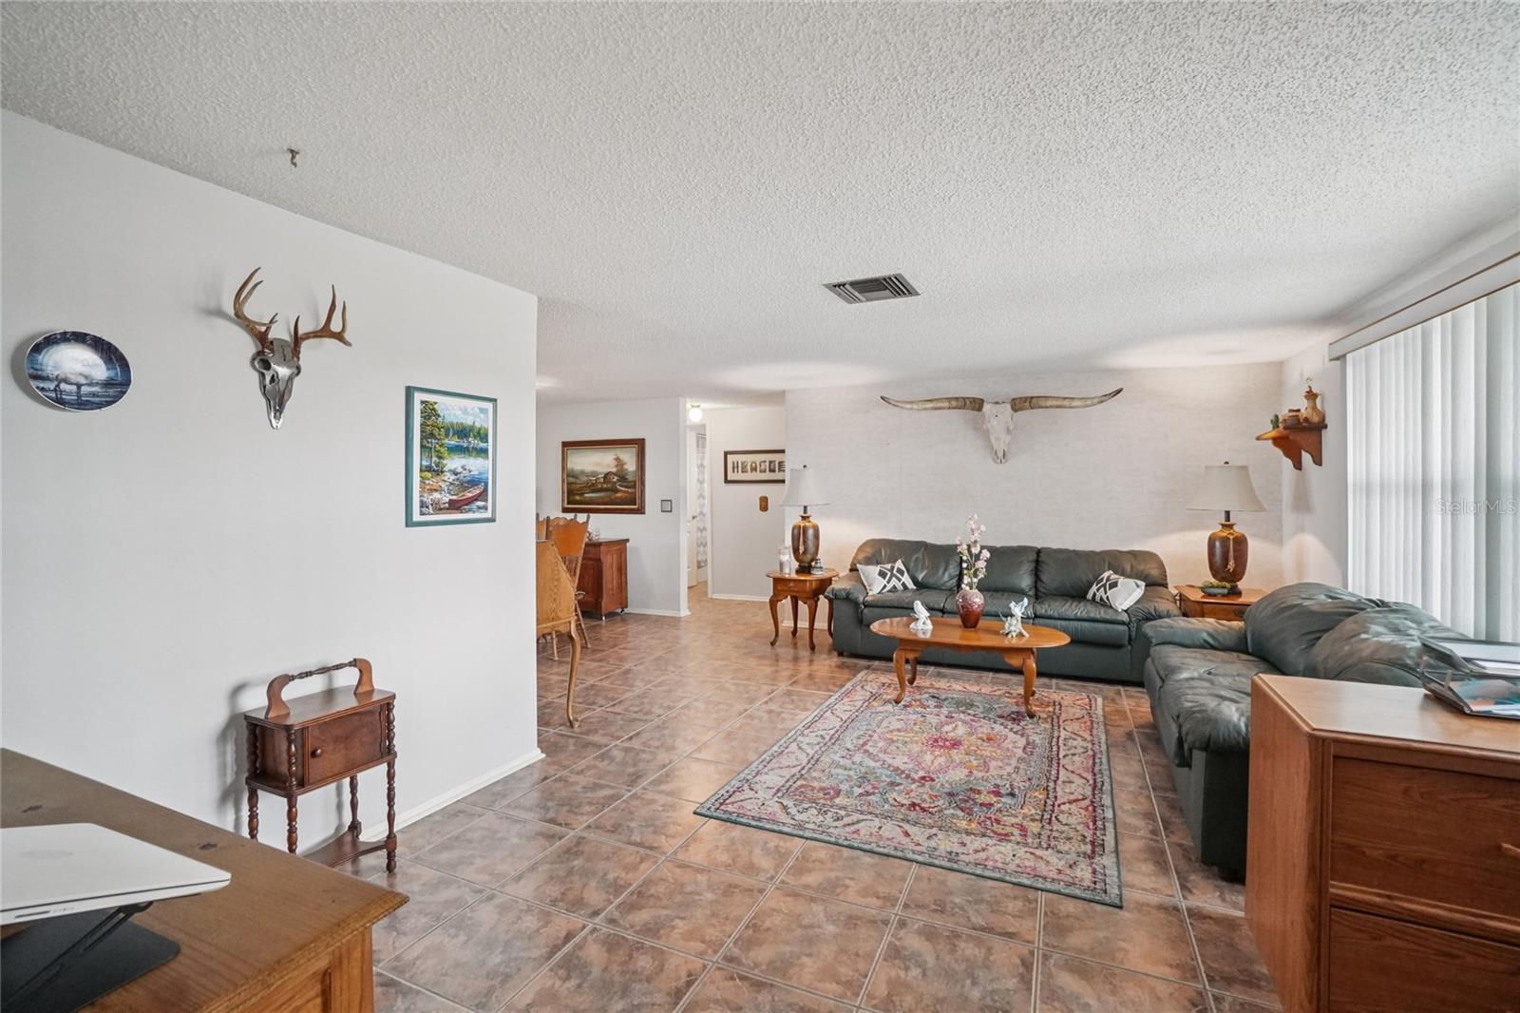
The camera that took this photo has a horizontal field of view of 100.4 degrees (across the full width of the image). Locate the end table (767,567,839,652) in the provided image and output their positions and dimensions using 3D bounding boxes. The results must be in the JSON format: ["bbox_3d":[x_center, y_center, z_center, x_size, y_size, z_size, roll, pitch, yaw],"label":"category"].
[{"bbox_3d":[0.409,0.931,5.819,0.559,0.598,0.647,0,1,24],"label":"end table"}]

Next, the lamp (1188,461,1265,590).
[{"bbox_3d":[3.383,0.145,4.593,0.431,0.951,0.431,1,2,26],"label":"lamp"}]

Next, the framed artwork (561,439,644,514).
[{"bbox_3d":[-1.794,-0.334,7.223,1.127,0.823,0.049,1,2,24],"label":"framed artwork"}]

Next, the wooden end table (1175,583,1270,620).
[{"bbox_3d":[3.413,0.952,4.595,0.588,0.588,0.676,0,1,24],"label":"wooden end table"}]

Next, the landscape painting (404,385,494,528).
[{"bbox_3d":[-1.345,-0.212,2.809,0.029,0.588,0.480,0,1,24],"label":"landscape painting"}]

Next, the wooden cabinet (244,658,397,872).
[{"bbox_3d":[-1.495,0.942,2.193,0.245,0.774,0.392,1,2,26],"label":"wooden cabinet"}]

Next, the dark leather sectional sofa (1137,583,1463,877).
[{"bbox_3d":[2.453,0.864,3.060,0.951,0.862,2.205,1,2,26],"label":"dark leather sectional sofa"}]

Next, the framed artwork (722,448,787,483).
[{"bbox_3d":[-0.022,-0.487,7.853,0.960,0.421,0.029,0,1,24],"label":"framed artwork"}]

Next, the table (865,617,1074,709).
[{"bbox_3d":[1.372,1.049,4.162,1.225,0.461,0.686,0,1,24],"label":"table"}]

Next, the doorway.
[{"bbox_3d":[-0.942,0.072,8.252,0.706,2.136,0.118,0,1,24],"label":"doorway"}]

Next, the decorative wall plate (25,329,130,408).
[{"bbox_3d":[-1.827,-0.363,1.704,0.029,0.210,0.208,1,2,26],"label":"decorative wall plate"}]

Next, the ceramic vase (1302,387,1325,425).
[{"bbox_3d":[3.523,-0.657,4.039,0.118,0.274,0.118,1,2,26],"label":"ceramic vase"}]

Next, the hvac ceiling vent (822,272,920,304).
[{"bbox_3d":[0.568,-1.077,3.168,0.387,0.029,0.382,0,1,24],"label":"hvac ceiling vent"}]

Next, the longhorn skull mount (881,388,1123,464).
[{"bbox_3d":[2.088,-0.706,5.653,2.048,0.647,0.245,0,1,24],"label":"longhorn skull mount"}]

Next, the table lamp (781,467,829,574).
[{"bbox_3d":[0.396,0.119,5.648,0.431,0.951,0.431,0,2,0],"label":"table lamp"}]

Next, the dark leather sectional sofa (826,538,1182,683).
[{"bbox_3d":[1.904,0.796,5.200,2.568,0.902,0.960,0,1,24],"label":"dark leather sectional sofa"}]

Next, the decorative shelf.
[{"bbox_3d":[3.686,-0.406,4.406,0.245,0.265,0.676,0,1,24],"label":"decorative shelf"}]

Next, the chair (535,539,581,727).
[{"bbox_3d":[-1.396,0.735,3.704,0.588,1.098,0.412,1,2,26],"label":"chair"}]

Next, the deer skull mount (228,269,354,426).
[{"bbox_3d":[-1.530,-0.510,2.083,0.225,0.510,0.363,1,2,26],"label":"deer skull mount"}]

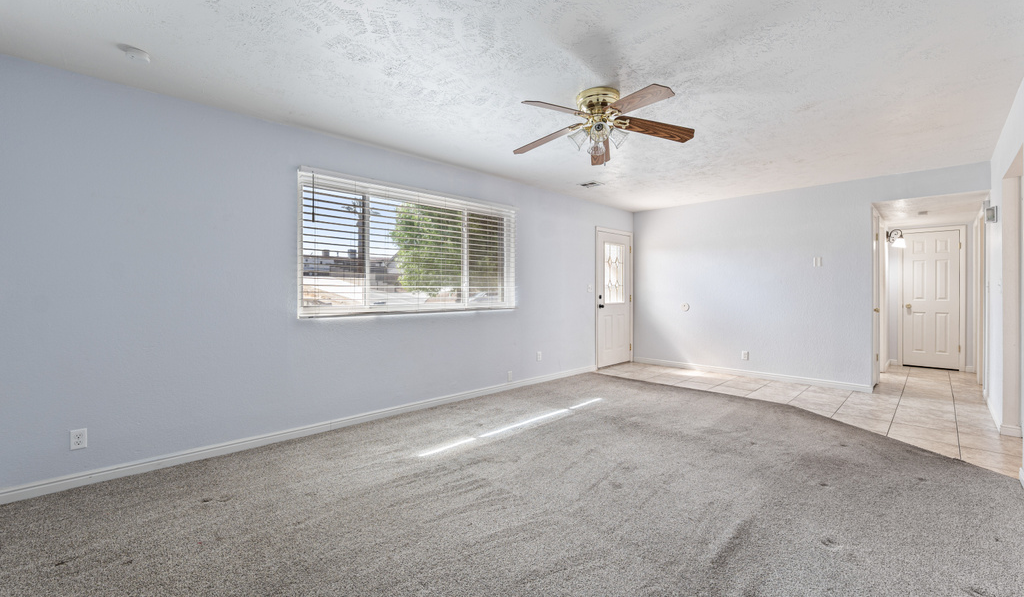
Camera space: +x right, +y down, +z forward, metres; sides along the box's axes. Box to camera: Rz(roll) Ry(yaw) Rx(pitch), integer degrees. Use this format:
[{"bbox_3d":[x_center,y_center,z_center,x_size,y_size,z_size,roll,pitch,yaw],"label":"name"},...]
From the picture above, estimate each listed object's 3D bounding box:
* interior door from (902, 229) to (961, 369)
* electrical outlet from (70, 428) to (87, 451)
[{"bbox_3d":[6.175,0.014,5.876,0.045,1.998,0.587,-1,1,-43],"label":"interior door"},{"bbox_3d":[-2.551,0.833,2.348,0.070,0.114,0.010,-1,1,-43],"label":"electrical outlet"}]

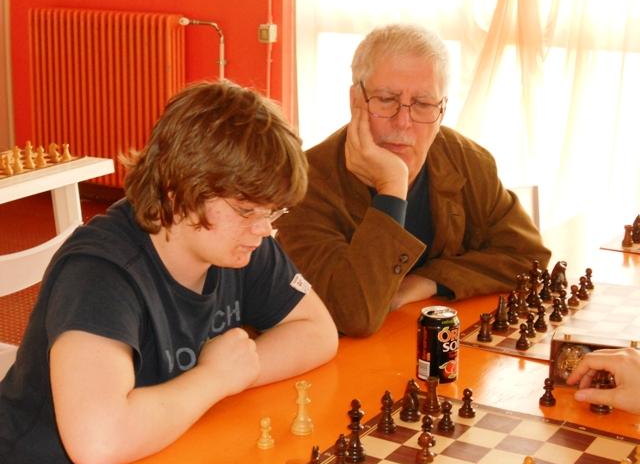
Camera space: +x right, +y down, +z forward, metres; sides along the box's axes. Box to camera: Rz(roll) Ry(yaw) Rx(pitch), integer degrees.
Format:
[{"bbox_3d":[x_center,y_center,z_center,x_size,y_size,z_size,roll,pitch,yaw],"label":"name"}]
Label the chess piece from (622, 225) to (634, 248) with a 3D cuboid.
[{"bbox_3d":[0.684,0.010,2.667,0.025,0.049,0.025,9,16,29],"label":"chess piece"}]

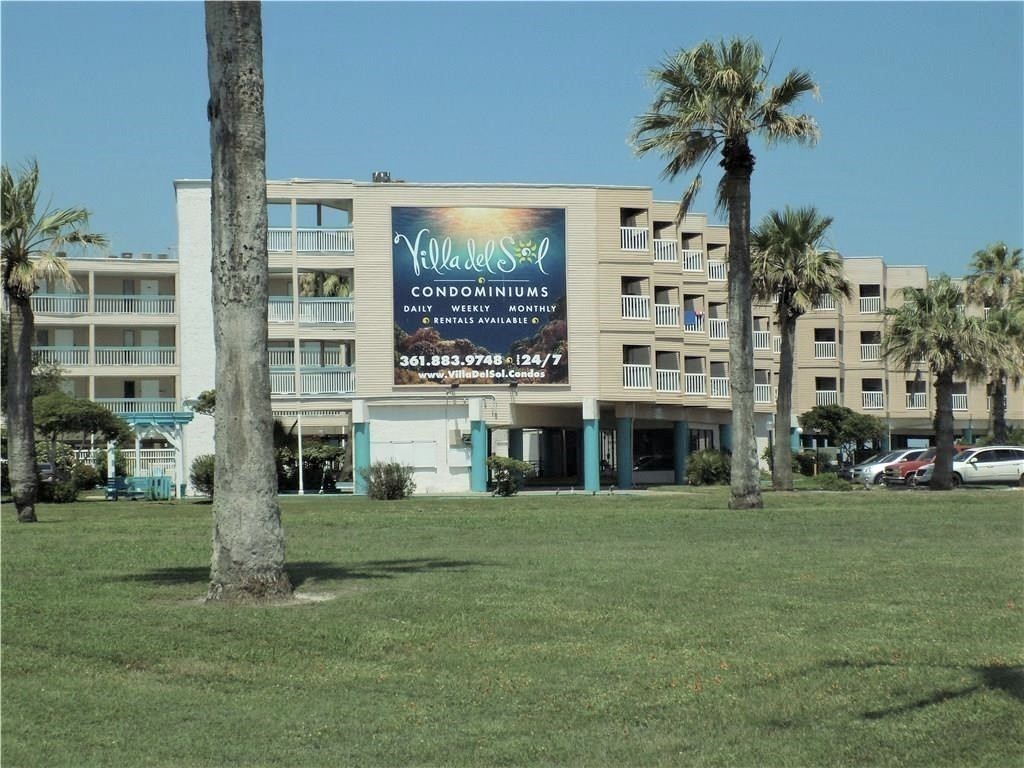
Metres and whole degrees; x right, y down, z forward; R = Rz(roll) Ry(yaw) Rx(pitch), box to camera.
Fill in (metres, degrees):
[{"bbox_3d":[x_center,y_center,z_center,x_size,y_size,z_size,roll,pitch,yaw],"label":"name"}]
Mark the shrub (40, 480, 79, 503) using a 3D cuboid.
[{"bbox_3d":[-17.168,4.065,66.000,1.500,0.840,1.400,-1,-3,0],"label":"shrub"}]

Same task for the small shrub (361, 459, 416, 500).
[{"bbox_3d":[-4.651,3.605,65.200,1.980,1.480,1.850,-1,-3,0],"label":"small shrub"}]

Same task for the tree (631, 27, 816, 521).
[{"bbox_3d":[5.875,-3.026,47.800,5.000,12.700,4.900,-1,-3,0],"label":"tree"}]

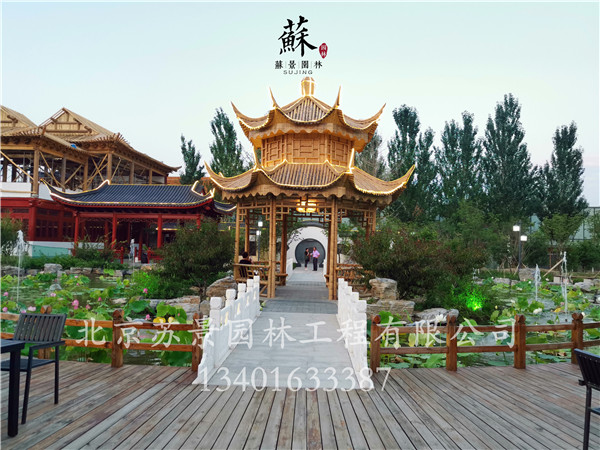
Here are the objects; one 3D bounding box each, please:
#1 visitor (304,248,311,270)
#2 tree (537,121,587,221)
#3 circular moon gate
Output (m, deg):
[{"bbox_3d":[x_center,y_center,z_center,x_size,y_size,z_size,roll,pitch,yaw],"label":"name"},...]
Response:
[{"bbox_3d":[0.515,2.343,32.124,0.330,1.580,0.470,0,-3,30],"label":"visitor"},{"bbox_3d":[28.086,-3.335,50.265,5.300,15.540,5.000,1,-3,0],"label":"tree"},{"bbox_3d":[0.833,2.198,36.437,2.370,2.260,0.400,1,-3,2],"label":"circular moon gate"}]

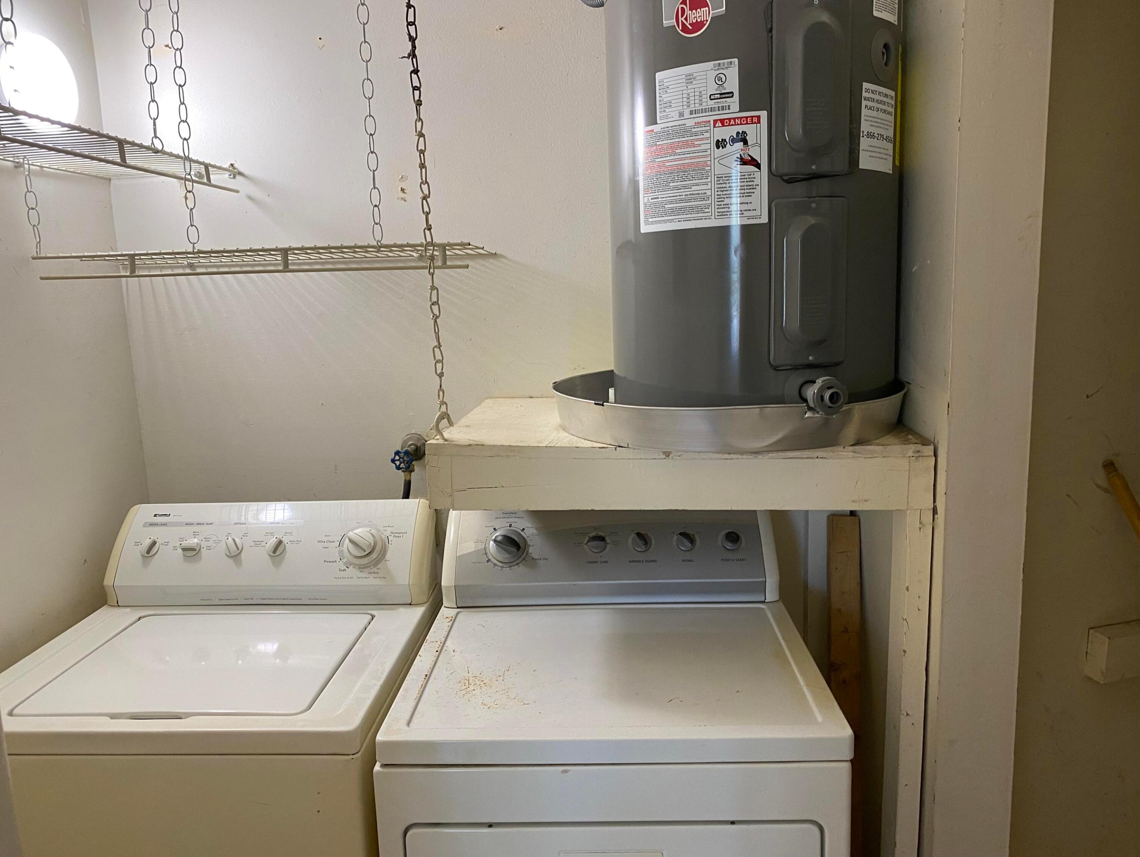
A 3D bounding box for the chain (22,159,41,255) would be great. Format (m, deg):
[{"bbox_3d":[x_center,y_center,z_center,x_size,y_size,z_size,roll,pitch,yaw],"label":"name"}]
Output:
[{"bbox_3d":[-1.031,-0.423,1.646,0.025,0.184,0.023,-1,8,4],"label":"chain"}]

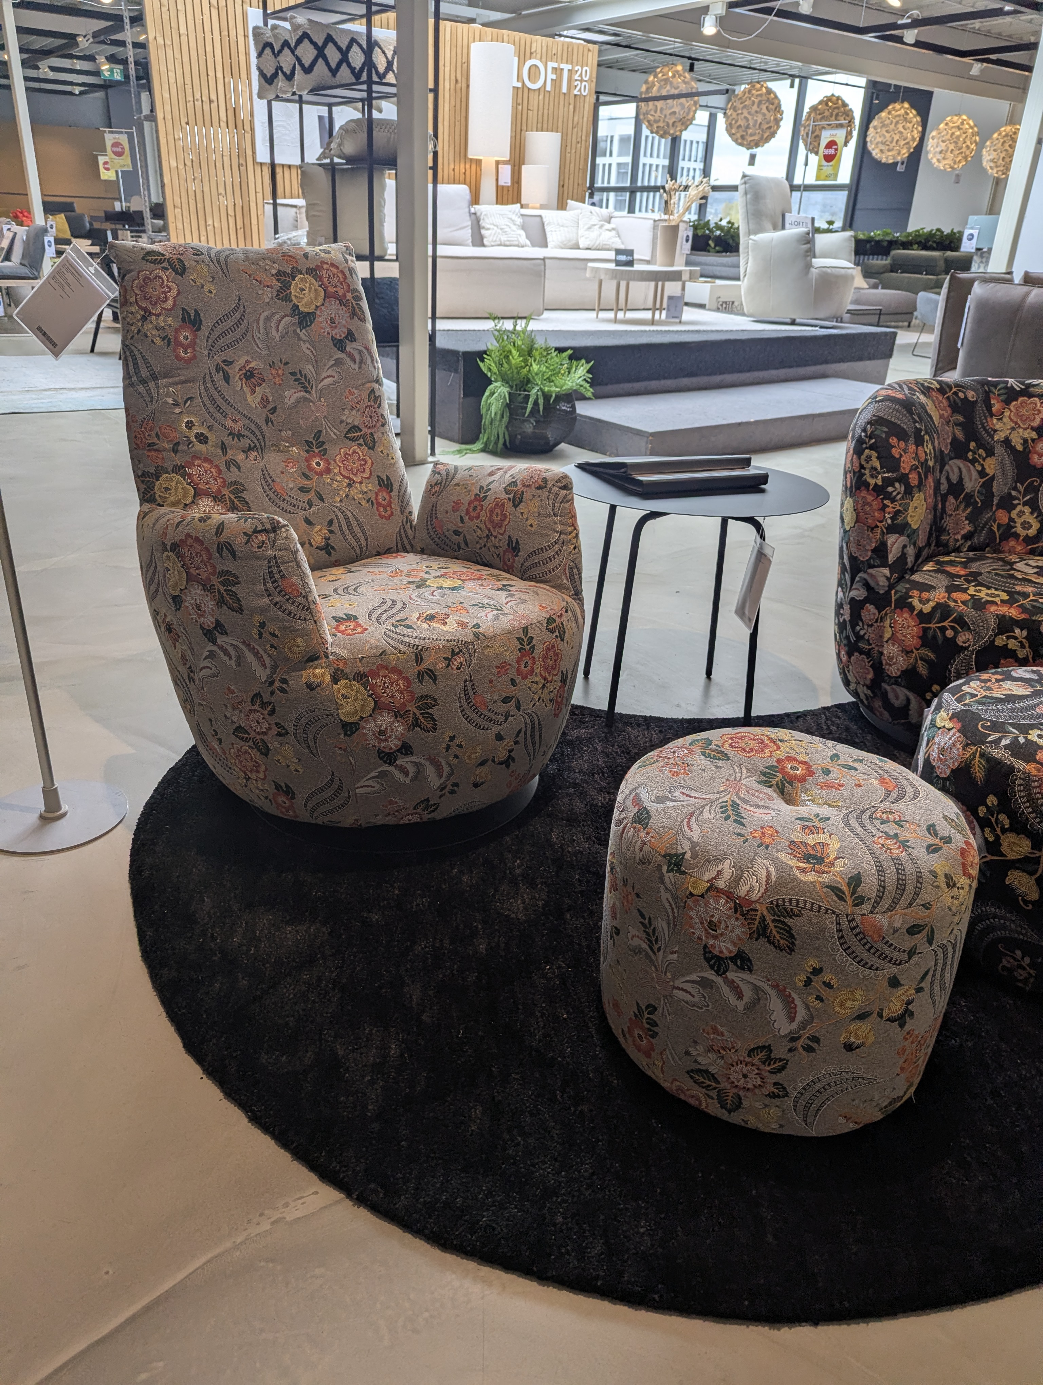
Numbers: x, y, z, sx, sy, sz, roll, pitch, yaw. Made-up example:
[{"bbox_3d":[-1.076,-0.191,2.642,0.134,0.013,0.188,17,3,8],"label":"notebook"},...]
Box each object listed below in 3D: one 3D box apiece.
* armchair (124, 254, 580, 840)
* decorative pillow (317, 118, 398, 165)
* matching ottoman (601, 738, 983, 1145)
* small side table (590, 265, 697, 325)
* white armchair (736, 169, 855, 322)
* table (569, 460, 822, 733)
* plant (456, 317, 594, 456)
[{"bbox_3d":[-0.326,-0.336,1.966,0.788,1.015,0.950,-19,33,-38],"label":"armchair"},{"bbox_3d":[-0.694,-2.617,4.574,0.540,0.162,0.454,-4,26,-14],"label":"decorative pillow"},{"bbox_3d":[0.357,0.314,1.349,0.477,0.418,0.477,3,25,0],"label":"matching ottoman"},{"bbox_3d":[0.937,-3.171,7.680,0.842,0.389,0.842,3,25,0],"label":"small side table"},{"bbox_3d":[2.310,-3.728,8.138,0.713,1.123,0.810,-18,32,-37],"label":"white armchair"},{"bbox_3d":[0.380,-0.236,2.389,0.626,0.578,0.626,1,25,-5],"label":"table"},{"bbox_3d":[0.023,-1.708,5.369,0.691,0.659,0.583,3,25,0],"label":"plant"}]

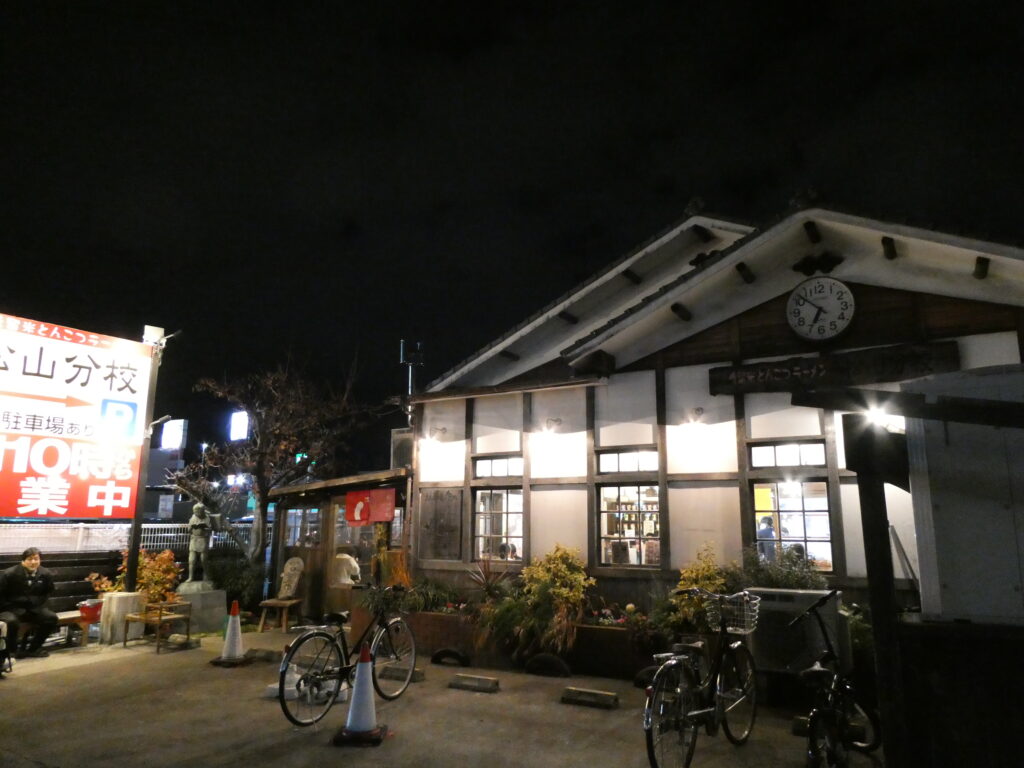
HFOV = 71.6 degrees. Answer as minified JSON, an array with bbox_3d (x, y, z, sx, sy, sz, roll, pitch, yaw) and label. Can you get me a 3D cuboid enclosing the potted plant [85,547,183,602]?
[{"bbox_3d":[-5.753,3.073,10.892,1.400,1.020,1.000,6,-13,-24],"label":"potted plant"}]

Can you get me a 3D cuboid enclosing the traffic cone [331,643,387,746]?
[{"bbox_3d":[-1.169,2.376,5.525,0.370,0.700,0.370,0,-12,0],"label":"traffic cone"}]

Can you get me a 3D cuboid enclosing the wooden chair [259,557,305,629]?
[{"bbox_3d":[-3.740,3.458,11.681,0.560,1.120,0.520,-5,-13,23],"label":"wooden chair"}]

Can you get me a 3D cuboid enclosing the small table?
[{"bbox_3d":[-4.799,3.268,9.573,0.720,0.600,0.500,-6,-13,26],"label":"small table"}]

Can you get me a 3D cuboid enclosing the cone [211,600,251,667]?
[{"bbox_3d":[-3.418,3.050,8.752,0.370,0.700,0.370,-6,-14,29],"label":"cone"}]

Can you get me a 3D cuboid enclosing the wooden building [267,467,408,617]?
[{"bbox_3d":[-2.492,3.019,13.092,3.400,2.580,2.300,-6,-14,29],"label":"wooden building"}]

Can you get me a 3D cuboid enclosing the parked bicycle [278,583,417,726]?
[{"bbox_3d":[-1.408,2.376,6.369,0.580,1.050,1.830,-6,-14,29],"label":"parked bicycle"}]

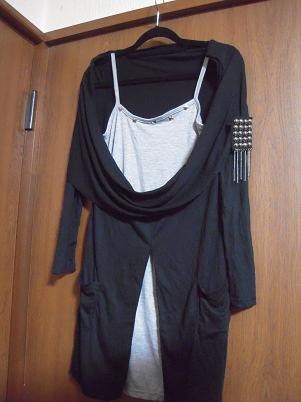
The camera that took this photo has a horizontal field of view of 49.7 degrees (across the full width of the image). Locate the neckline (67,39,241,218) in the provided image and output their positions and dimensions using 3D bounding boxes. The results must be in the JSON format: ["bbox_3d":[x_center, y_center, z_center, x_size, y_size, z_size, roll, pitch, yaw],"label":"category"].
[{"bbox_3d":[-0.013,-0.190,0.867,0.491,0.476,0.130,0,-5,22],"label":"neckline"}]

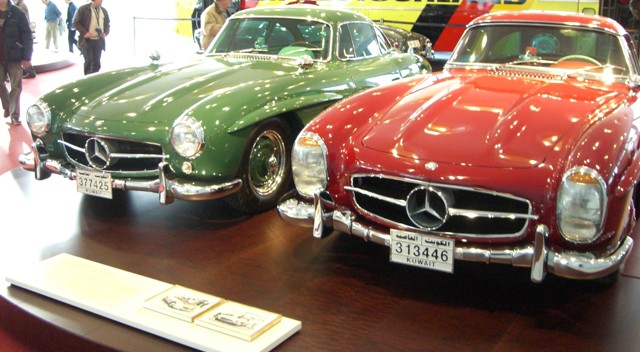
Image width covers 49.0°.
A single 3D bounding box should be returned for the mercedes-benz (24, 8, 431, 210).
[{"bbox_3d":[-0.263,-0.774,6.095,1.790,1.300,4.520,8,16,29],"label":"mercedes-benz"}]

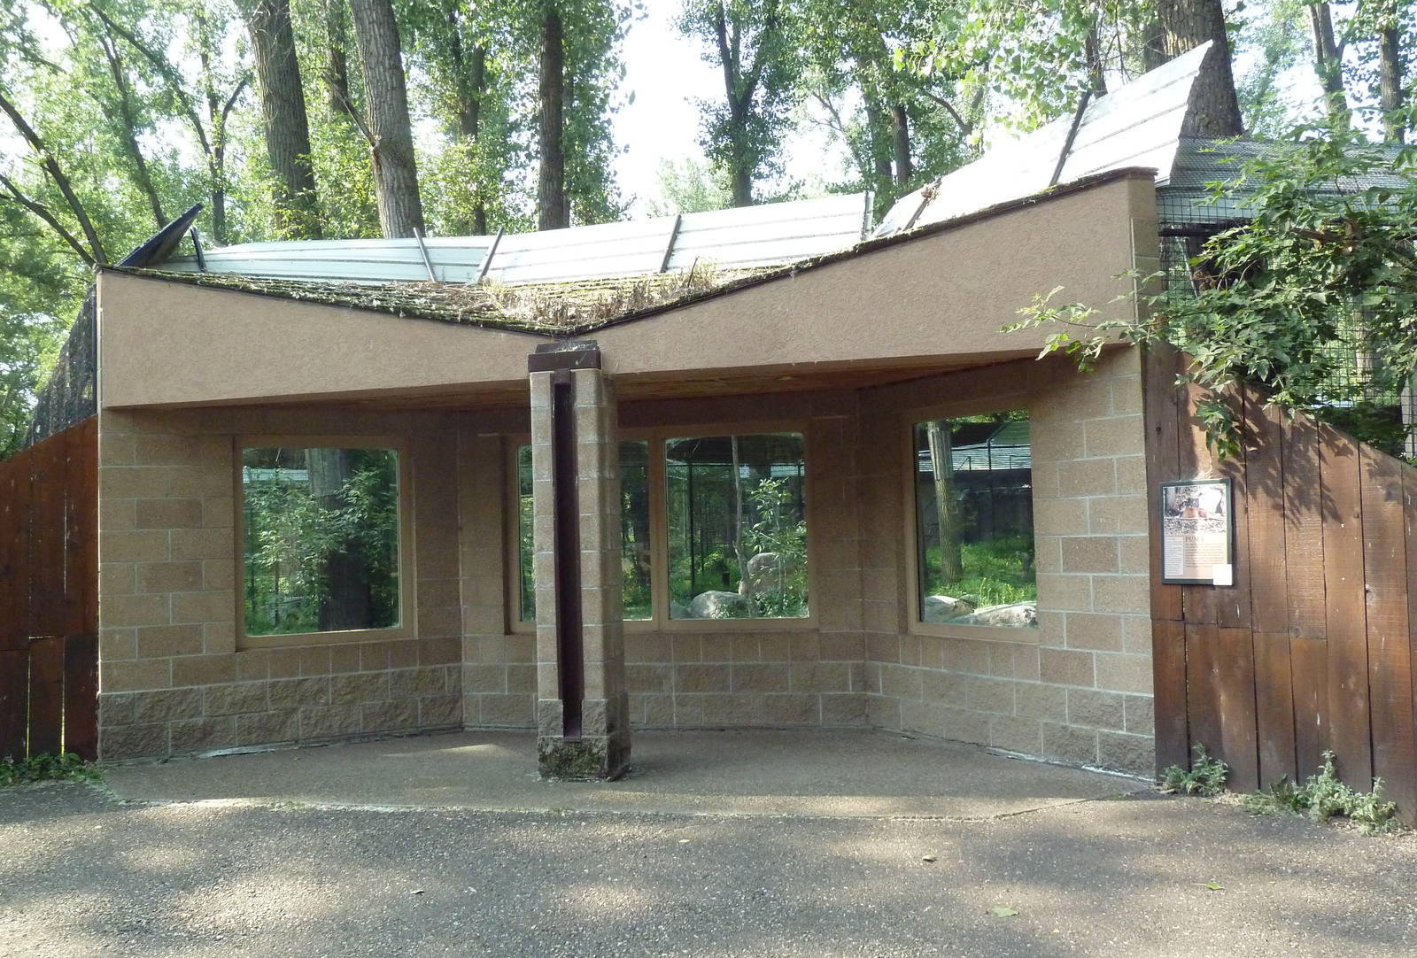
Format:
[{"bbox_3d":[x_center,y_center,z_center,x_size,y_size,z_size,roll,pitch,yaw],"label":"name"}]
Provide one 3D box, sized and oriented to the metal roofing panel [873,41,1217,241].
[{"bbox_3d":[1.855,-1.801,8.136,0.060,0.963,2.800,33,-21,-21],"label":"metal roofing panel"}]

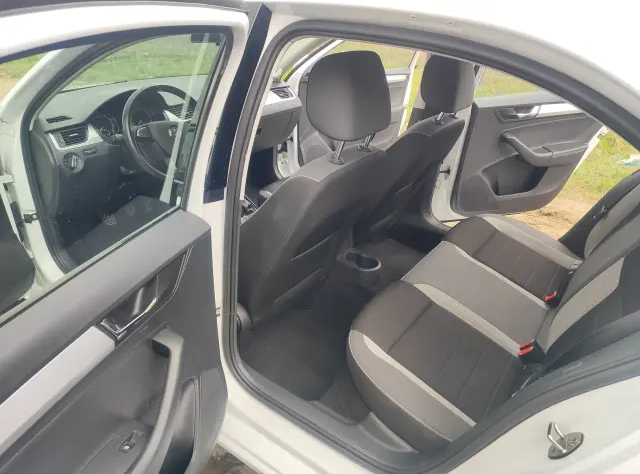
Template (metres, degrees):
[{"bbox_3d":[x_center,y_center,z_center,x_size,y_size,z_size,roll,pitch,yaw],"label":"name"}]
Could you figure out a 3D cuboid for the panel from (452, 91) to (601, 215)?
[{"bbox_3d":[1.146,-0.429,2.399,0.870,0.665,0.100,-6,30,-18],"label":"panel"}]

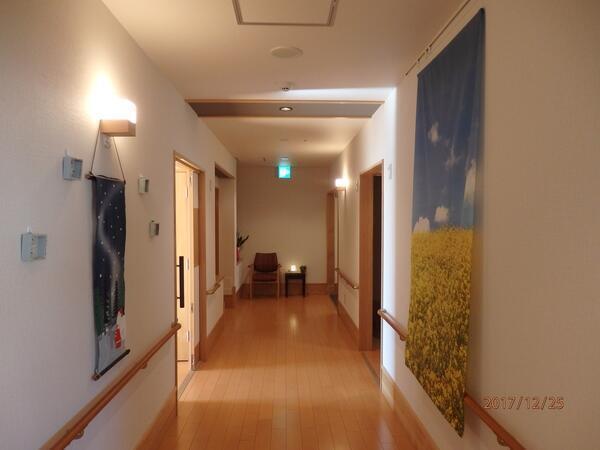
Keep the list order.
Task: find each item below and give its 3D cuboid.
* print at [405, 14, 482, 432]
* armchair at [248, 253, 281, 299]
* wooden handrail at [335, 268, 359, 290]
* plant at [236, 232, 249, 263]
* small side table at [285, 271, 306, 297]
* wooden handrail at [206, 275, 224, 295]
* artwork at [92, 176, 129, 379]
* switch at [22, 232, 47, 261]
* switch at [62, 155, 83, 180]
[{"bbox_3d":[0.716,-0.014,2.267,0.050,1.815,0.880,1,1,-2],"label":"print"},{"bbox_3d":[-0.656,0.967,8.227,0.620,0.820,0.570,0,1,-2],"label":"armchair"},{"bbox_3d":[0.598,0.688,5.806,0.085,0.050,1.840,0,1,-2],"label":"wooden handrail"},{"bbox_3d":[-1.082,0.399,7.723,0.320,0.550,0.330,0,1,-2],"label":"plant"},{"bbox_3d":[-0.086,1.150,8.330,0.385,0.455,0.360,0,1,-2],"label":"small side table"},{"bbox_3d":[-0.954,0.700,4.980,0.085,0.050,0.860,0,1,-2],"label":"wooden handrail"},{"bbox_3d":[-0.870,0.220,2.004,0.030,0.860,0.415,0,1,-2],"label":"artwork"},{"bbox_3d":[-0.851,0.070,1.390,0.033,0.088,0.082,0,1,-2],"label":"switch"},{"bbox_3d":[-0.862,-0.208,1.647,0.031,0.085,0.090,0,1,-2],"label":"switch"}]

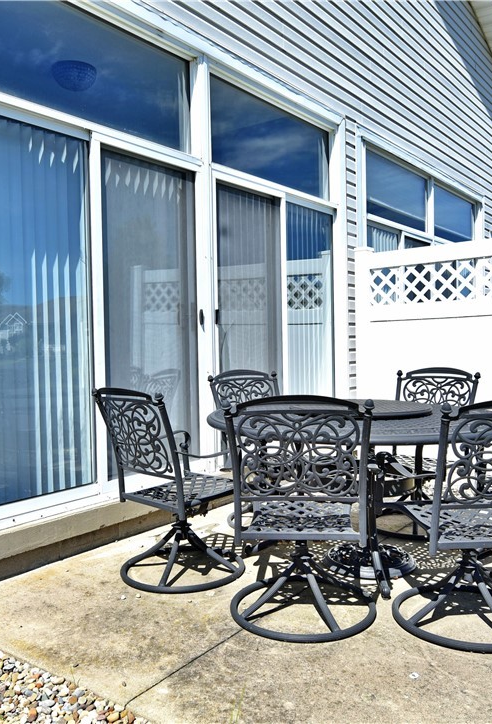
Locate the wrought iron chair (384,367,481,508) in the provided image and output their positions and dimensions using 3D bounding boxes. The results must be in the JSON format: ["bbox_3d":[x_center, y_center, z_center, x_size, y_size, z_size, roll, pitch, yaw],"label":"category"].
[{"bbox_3d":[1.048,0.522,3.830,0.610,0.920,0.640,0,2,41],"label":"wrought iron chair"}]

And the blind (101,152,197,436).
[{"bbox_3d":[-0.565,-0.294,3.866,0.060,1.922,0.827,0,1,37],"label":"blind"}]

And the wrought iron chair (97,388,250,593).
[{"bbox_3d":[-0.329,0.565,3.086,0.640,0.920,0.610,-2,2,-44],"label":"wrought iron chair"}]

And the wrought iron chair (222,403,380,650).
[{"bbox_3d":[0.223,0.564,2.576,0.610,0.920,0.640,-1,1,6],"label":"wrought iron chair"}]

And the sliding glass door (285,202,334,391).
[{"bbox_3d":[0.552,-0.348,5.348,0.060,1.915,0.773,0,1,37],"label":"sliding glass door"}]

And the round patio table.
[{"bbox_3d":[0.580,0.630,3.151,1.530,0.750,1.530,-1,1,0],"label":"round patio table"}]

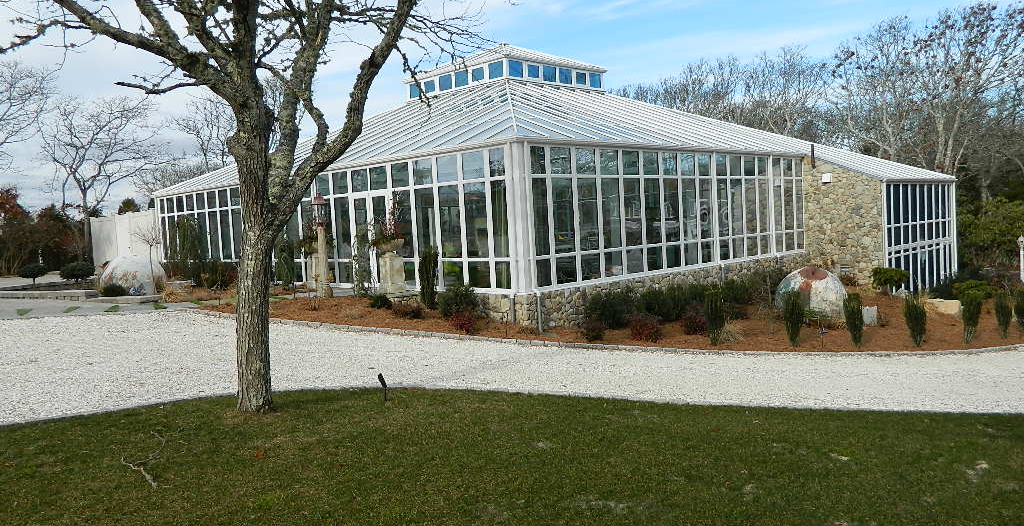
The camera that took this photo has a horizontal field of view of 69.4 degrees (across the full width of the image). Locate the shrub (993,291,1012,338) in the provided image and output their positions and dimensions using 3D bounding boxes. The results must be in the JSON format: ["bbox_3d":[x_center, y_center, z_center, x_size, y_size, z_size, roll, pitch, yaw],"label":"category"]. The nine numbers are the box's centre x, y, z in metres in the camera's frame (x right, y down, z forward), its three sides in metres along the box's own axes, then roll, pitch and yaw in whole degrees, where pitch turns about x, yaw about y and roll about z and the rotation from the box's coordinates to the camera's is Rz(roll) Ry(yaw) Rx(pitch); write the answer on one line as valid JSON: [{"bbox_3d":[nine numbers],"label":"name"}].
[{"bbox_3d":[7.959,0.836,12.000,0.300,0.820,0.300,-1,4,34],"label":"shrub"}]

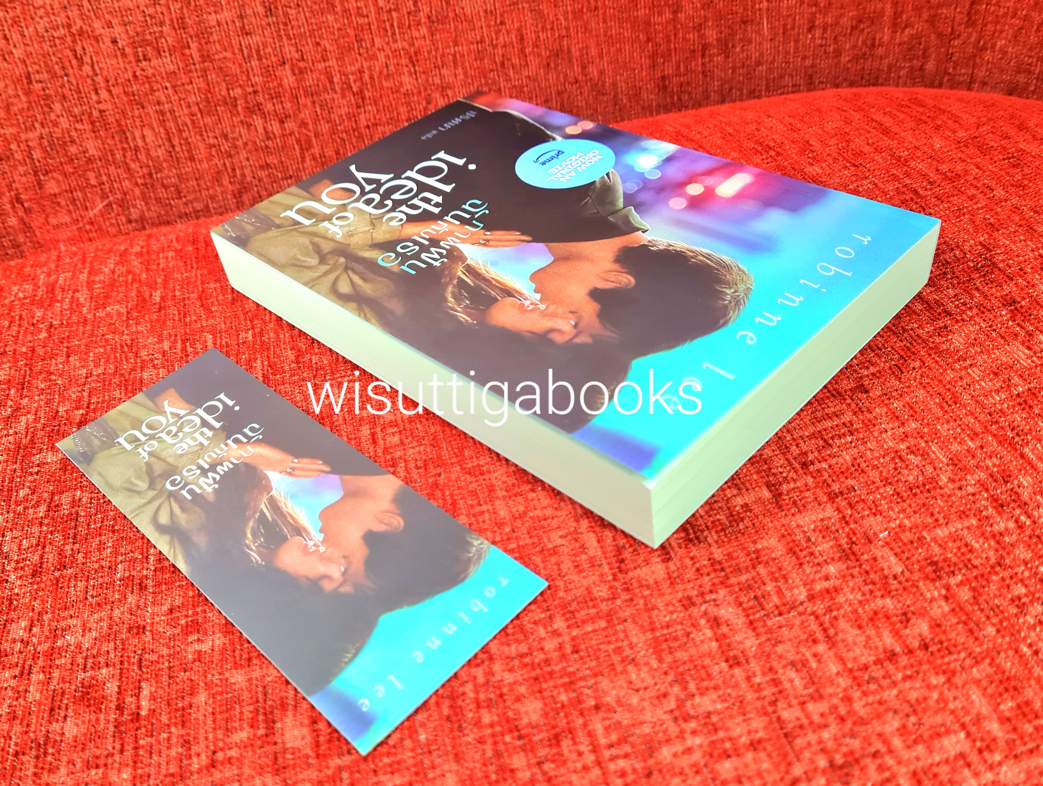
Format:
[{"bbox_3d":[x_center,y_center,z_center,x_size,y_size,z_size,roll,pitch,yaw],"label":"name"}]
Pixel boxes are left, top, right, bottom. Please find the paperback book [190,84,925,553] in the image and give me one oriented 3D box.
[{"bbox_3d":[0.007,-0.050,0.278,0.210,0.024,0.142,29,54,36],"label":"paperback book"}]

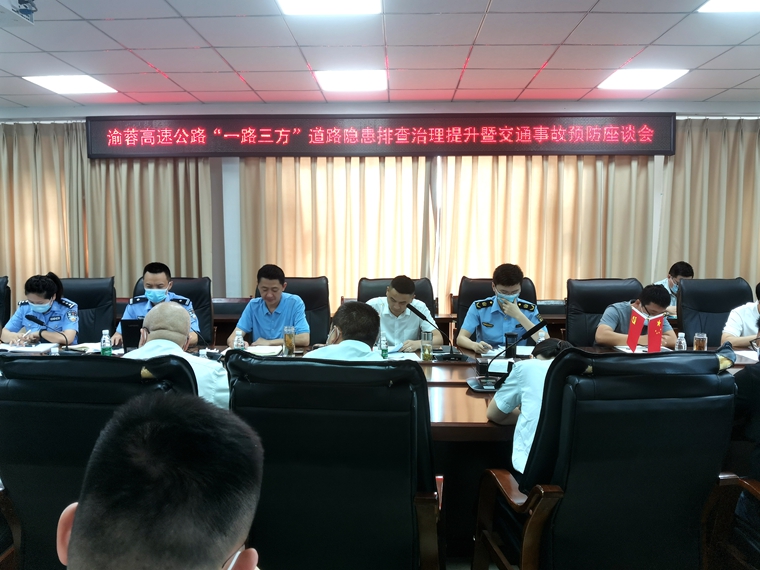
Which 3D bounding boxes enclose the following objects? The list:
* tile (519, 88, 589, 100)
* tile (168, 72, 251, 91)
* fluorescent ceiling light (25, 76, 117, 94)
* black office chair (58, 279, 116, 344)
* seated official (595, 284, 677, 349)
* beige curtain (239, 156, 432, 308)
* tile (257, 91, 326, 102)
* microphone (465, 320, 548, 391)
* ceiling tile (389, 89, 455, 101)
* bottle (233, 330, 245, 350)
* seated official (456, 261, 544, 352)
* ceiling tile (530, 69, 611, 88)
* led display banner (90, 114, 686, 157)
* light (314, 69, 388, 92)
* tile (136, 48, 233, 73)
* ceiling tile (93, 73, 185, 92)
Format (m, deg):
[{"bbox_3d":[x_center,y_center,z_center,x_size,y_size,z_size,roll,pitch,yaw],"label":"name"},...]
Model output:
[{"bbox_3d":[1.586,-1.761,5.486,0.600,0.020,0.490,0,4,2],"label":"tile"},{"bbox_3d":[-1.442,-1.724,5.007,0.600,0.018,0.600,0,5,2],"label":"tile"},{"bbox_3d":[-2.625,-1.729,5.072,0.600,0.040,0.600,0,5,2],"label":"fluorescent ceiling light"},{"bbox_3d":[-2.290,0.515,4.218,0.670,1.106,0.700,0,5,2],"label":"black office chair"},{"bbox_3d":[1.657,0.568,3.920,0.550,1.160,0.680,0,4,2],"label":"seated official"},{"bbox_3d":[-0.441,-0.323,5.880,1.930,2.560,0.150,0,4,2],"label":"beige curtain"},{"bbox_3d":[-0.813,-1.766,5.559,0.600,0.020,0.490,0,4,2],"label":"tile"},{"bbox_3d":[0.584,0.317,2.736,0.370,0.340,0.200,-1,4,-7],"label":"microphone"},{"bbox_3d":[0.384,-1.755,5.462,0.600,0.025,0.480,0,4,2],"label":"ceiling tile"},{"bbox_3d":[-0.863,0.359,3.617,0.064,0.158,0.064,0,4,2],"label":"bottle"},{"bbox_3d":[0.775,0.489,3.851,0.560,1.250,0.720,0,5,2],"label":"seated official"},{"bbox_3d":[1.585,-1.723,4.945,0.600,0.020,0.600,0,5,2],"label":"ceiling tile"},{"bbox_3d":[-0.027,-1.426,5.697,5.602,0.400,0.100,0,5,2],"label":"led display banner"},{"bbox_3d":[-0.232,-1.724,4.949,0.600,0.040,0.600,0,4,2],"label":"light"},{"bbox_3d":[-1.448,-1.679,4.441,0.600,0.020,0.600,0,4,2],"label":"tile"},{"bbox_3d":[-2.044,-1.727,5.054,0.600,0.020,0.600,0,5,2],"label":"ceiling tile"}]

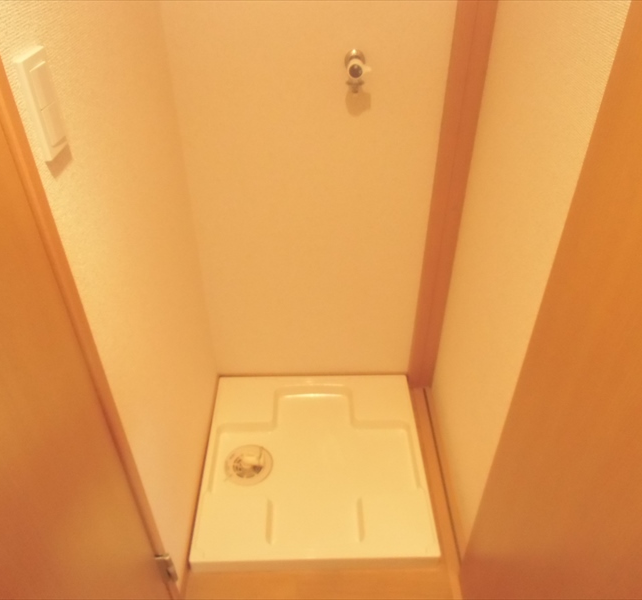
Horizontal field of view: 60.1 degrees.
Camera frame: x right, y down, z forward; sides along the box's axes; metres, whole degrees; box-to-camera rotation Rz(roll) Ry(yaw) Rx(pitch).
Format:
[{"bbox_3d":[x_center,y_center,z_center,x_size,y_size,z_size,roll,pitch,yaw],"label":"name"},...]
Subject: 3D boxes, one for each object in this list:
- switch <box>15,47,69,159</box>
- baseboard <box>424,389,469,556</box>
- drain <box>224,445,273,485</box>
[{"bbox_3d":[-0.347,-0.244,0.694,0.012,0.120,0.070,-1,38,-1],"label":"switch"},{"bbox_3d":[0.376,0.475,1.682,0.022,0.065,0.620,-1,38,-1],"label":"baseboard"},{"bbox_3d":[-0.215,0.492,1.648,0.145,0.030,0.145,-1,38,-1],"label":"drain"}]

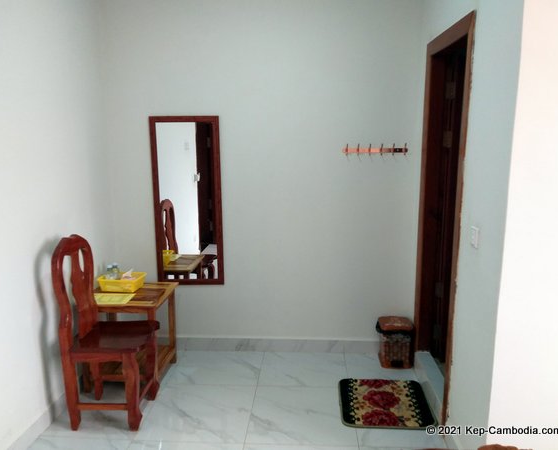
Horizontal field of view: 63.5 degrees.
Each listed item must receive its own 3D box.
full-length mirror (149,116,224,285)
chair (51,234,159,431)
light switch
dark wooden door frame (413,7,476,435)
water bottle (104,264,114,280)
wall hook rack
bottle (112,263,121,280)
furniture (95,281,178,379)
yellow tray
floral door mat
[{"bbox_3d":[-0.639,-0.146,3.143,0.489,1.182,0.024,0,12,5],"label":"full-length mirror"},{"bbox_3d":[-0.943,0.594,2.537,0.448,1.064,0.359,0,12,4],"label":"chair"},{"bbox_3d":[0.818,0.049,1.887,0.012,0.085,0.086,0,12,4],"label":"light switch"},{"bbox_3d":[0.911,0.036,2.480,0.106,2.068,0.815,0,12,4],"label":"dark wooden door frame"},{"bbox_3d":[-1.136,0.354,2.998,0.055,0.157,0.057,0,12,5],"label":"water bottle"},{"bbox_3d":[0.635,-0.490,2.960,0.427,0.082,0.041,0,12,5],"label":"wall hook rack"},{"bbox_3d":[-1.103,0.338,3.058,0.057,0.161,0.057,0,12,5],"label":"bottle"},{"bbox_3d":[-0.986,0.737,3.011,0.538,0.587,0.465,0,12,5],"label":"furniture"},{"bbox_3d":[-1.051,0.389,3.038,0.280,0.085,0.160,0,12,5],"label":"yellow tray"},{"bbox_3d":[0.632,1.060,2.713,0.520,0.013,0.497,0,12,5],"label":"floral door mat"}]

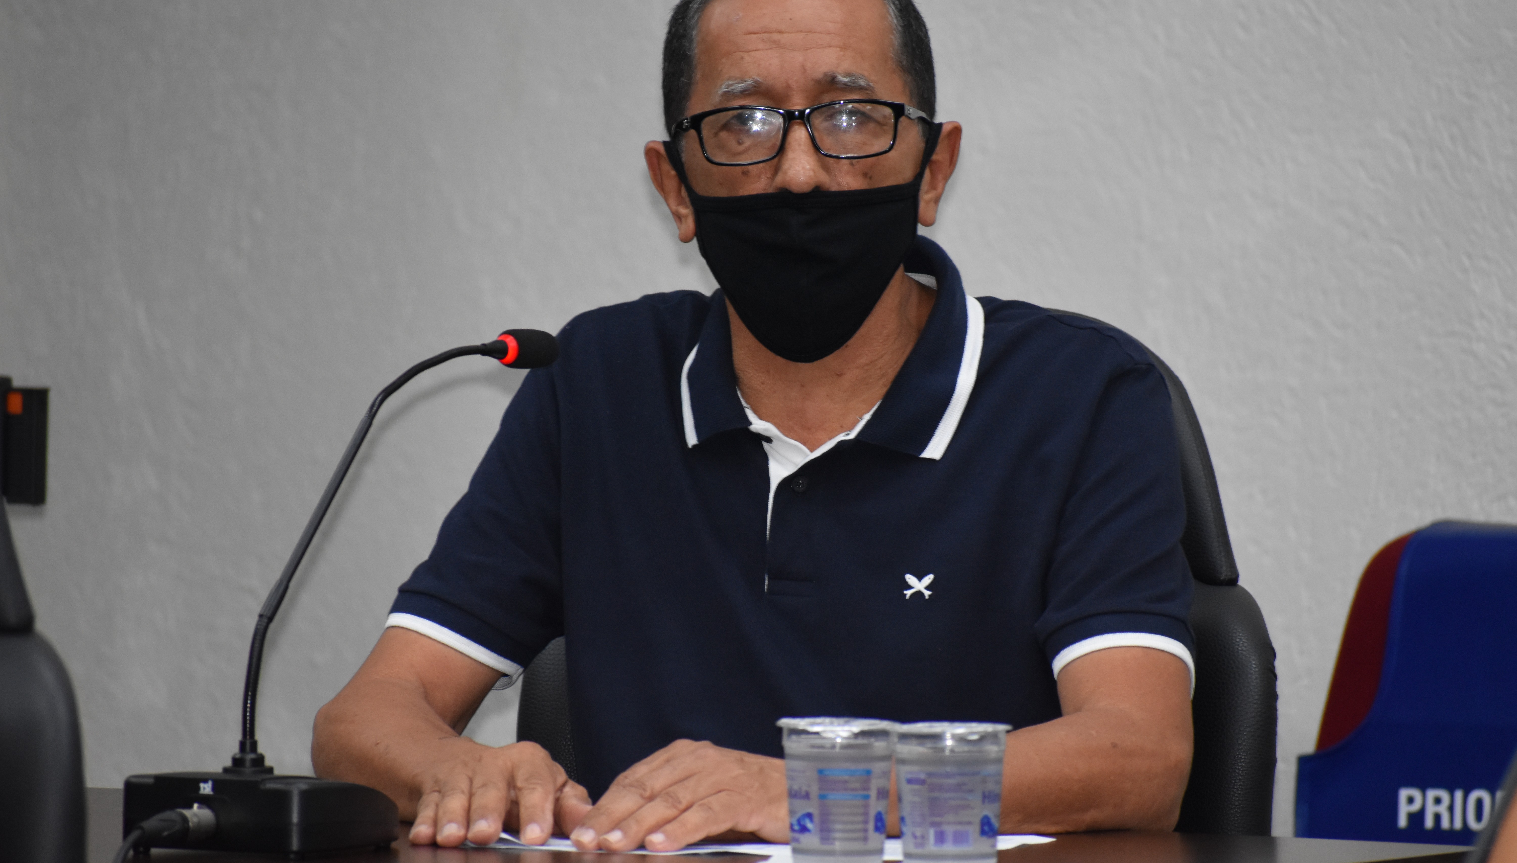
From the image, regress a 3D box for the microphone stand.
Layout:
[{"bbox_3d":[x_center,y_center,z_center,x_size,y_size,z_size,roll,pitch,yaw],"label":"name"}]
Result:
[{"bbox_3d":[-0.225,0.095,9.923,0.115,0.300,0.410,1,3,28],"label":"microphone stand"}]

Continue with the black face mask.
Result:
[{"bbox_3d":[0.028,-0.115,10.090,0.168,0.145,0.130,-3,-2,2],"label":"black face mask"}]

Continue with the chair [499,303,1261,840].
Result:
[{"bbox_3d":[0.019,0.456,10.165,0.620,1.056,0.640,1,3,16],"label":"chair"}]

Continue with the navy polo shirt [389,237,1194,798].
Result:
[{"bbox_3d":[0.020,0.179,10.194,0.465,0.600,0.330,0,3,9],"label":"navy polo shirt"}]

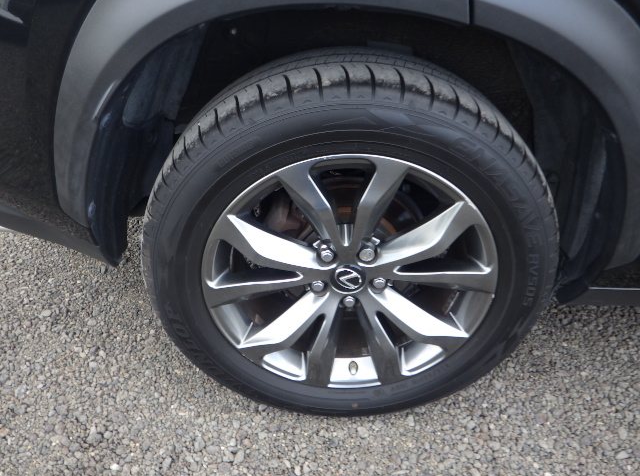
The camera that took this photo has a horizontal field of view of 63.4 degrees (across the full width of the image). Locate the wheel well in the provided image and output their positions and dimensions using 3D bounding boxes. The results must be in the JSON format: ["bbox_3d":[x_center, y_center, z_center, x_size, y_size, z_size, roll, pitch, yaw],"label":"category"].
[{"bbox_3d":[0.060,-0.148,0.850,0.820,0.470,0.270,0,34,0],"label":"wheel well"}]

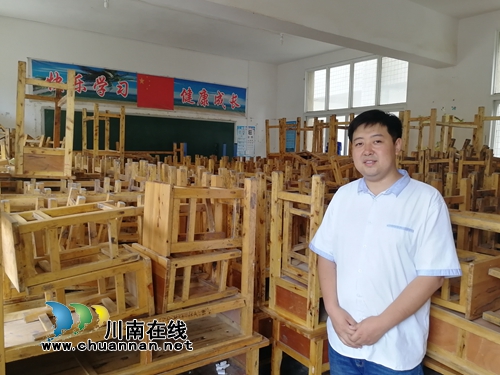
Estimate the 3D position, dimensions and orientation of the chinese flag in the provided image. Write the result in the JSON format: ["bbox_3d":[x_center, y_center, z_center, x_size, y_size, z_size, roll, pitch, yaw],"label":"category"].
[{"bbox_3d":[-1.944,-1.972,8.106,0.790,0.664,0.020,-3,7,-35],"label":"chinese flag"}]

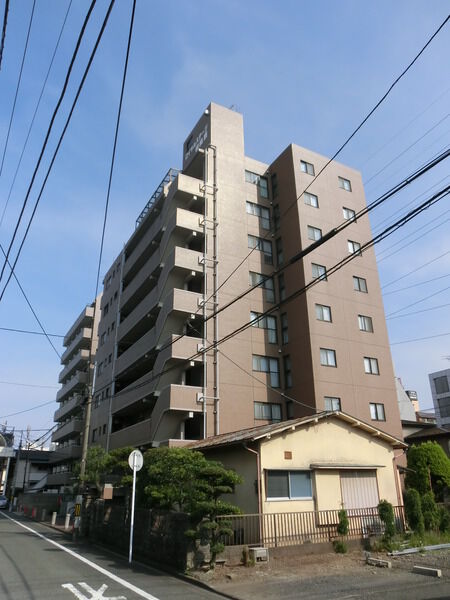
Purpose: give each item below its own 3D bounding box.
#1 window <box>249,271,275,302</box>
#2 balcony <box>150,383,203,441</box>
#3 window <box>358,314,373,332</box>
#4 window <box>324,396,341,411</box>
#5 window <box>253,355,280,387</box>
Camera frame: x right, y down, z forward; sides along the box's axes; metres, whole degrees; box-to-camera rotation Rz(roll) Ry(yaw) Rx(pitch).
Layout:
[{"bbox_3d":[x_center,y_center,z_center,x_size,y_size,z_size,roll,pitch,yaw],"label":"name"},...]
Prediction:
[{"bbox_3d":[2.474,-0.799,28.878,1.933,1.900,0.140,11,-25,-26],"label":"window"},{"bbox_3d":[-2.521,6.258,24.130,1.970,2.560,2.150,11,-25,-27],"label":"balcony"},{"bbox_3d":[9.251,1.606,28.487,1.177,1.060,0.140,11,-25,-26],"label":"window"},{"bbox_3d":[6.223,6.138,24.773,1.180,1.040,0.120,11,-25,-27],"label":"window"},{"bbox_3d":[2.553,4.433,26.727,1.933,1.856,0.140,11,-25,-26],"label":"window"}]

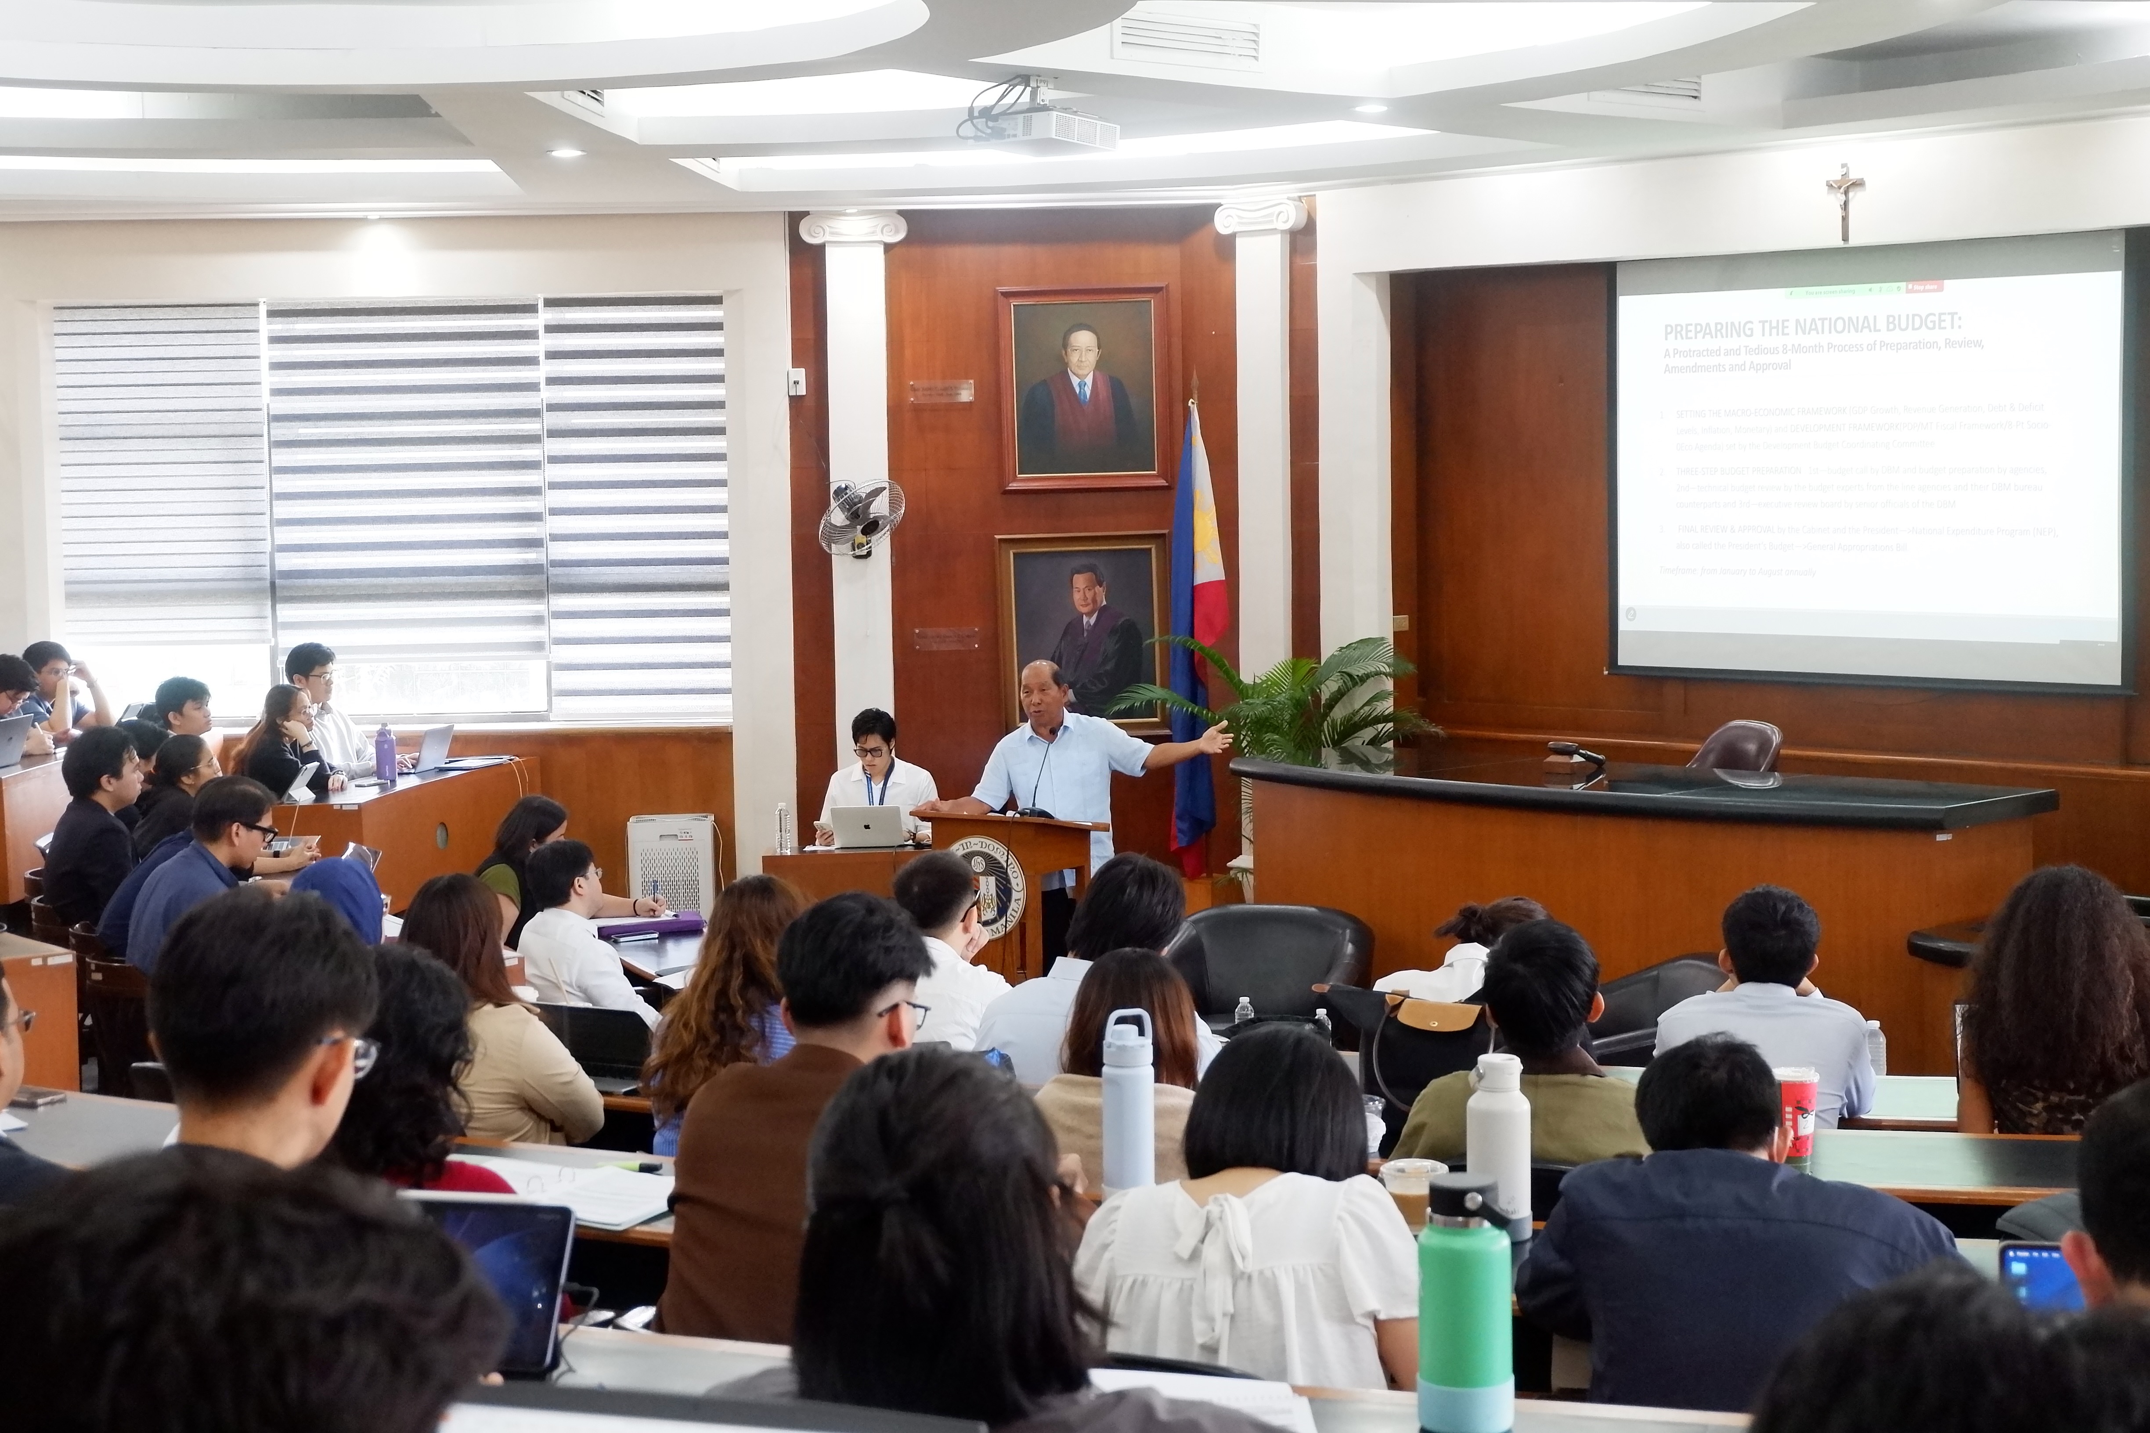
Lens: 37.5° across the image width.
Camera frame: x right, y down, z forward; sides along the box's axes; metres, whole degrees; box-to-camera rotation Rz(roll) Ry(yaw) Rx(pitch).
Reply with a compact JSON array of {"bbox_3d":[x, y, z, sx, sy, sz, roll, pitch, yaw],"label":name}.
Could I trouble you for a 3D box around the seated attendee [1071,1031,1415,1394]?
[{"bbox_3d":[0.277,0.995,4.261,0.470,1.180,0.750,0,4,13],"label":"seated attendee"}]

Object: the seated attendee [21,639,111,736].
[{"bbox_3d":[-4.334,0.301,13.613,0.720,1.250,0.520,3,6,37],"label":"seated attendee"}]

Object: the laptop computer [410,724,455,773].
[{"bbox_3d":[-3.010,0.139,14.392,0.260,0.205,0.310,0,5,9],"label":"laptop computer"}]

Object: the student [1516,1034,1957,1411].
[{"bbox_3d":[0.790,0.938,3.788,0.560,1.100,0.760,0,5,9],"label":"student"}]

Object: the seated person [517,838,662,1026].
[{"bbox_3d":[-1.361,0.954,8.985,0.750,1.230,0.480,-3,5,-31],"label":"seated person"}]

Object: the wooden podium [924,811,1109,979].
[{"bbox_3d":[-0.212,0.923,10.841,0.580,1.150,0.500,2,5,30],"label":"wooden podium"}]

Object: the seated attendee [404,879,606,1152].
[{"bbox_3d":[-1.184,0.937,6.638,0.500,1.250,0.750,2,5,38],"label":"seated attendee"}]

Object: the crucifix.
[{"bbox_3d":[3.212,-2.141,13.200,0.185,0.345,0.050,3,6,43],"label":"crucifix"}]

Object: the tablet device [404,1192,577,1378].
[{"bbox_3d":[-0.673,0.623,3.450,0.255,0.182,0.015,0,-18,16],"label":"tablet device"}]

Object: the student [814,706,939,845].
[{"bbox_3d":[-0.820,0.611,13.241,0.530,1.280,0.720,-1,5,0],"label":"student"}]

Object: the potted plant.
[{"bbox_3d":[0.854,0.204,13.700,1.350,1.080,1.150,-1,5,3],"label":"potted plant"}]

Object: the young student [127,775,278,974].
[{"bbox_3d":[-2.164,0.759,8.019,0.750,1.220,0.500,-3,5,-29],"label":"young student"}]

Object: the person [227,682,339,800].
[{"bbox_3d":[-3.019,0.470,12.142,0.750,1.200,0.480,-1,4,3],"label":"person"}]

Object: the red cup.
[{"bbox_3d":[1.130,0.626,5.000,0.093,0.152,0.093,-1,4,0],"label":"red cup"}]

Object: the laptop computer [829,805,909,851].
[{"bbox_3d":[-0.853,0.440,13.042,0.300,0.195,0.290,-2,5,-11],"label":"laptop computer"}]

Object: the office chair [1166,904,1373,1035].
[{"bbox_3d":[0.665,1.093,10.773,0.710,0.880,0.700,-1,5,-3],"label":"office chair"}]

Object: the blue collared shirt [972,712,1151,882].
[{"bbox_3d":[-0.064,0.352,12.750,0.720,0.750,0.360,0,5,14],"label":"blue collared shirt"}]

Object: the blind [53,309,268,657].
[{"bbox_3d":[-3.890,-1.032,13.500,0.900,1.460,0.060,-1,4,-1],"label":"blind"}]

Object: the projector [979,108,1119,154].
[{"bbox_3d":[-0.085,-1.607,8.700,0.330,0.085,0.270,3,1,41],"label":"projector"}]

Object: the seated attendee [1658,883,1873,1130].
[{"bbox_3d":[1.329,0.939,6.043,0.480,1.250,0.720,0,4,13],"label":"seated attendee"}]

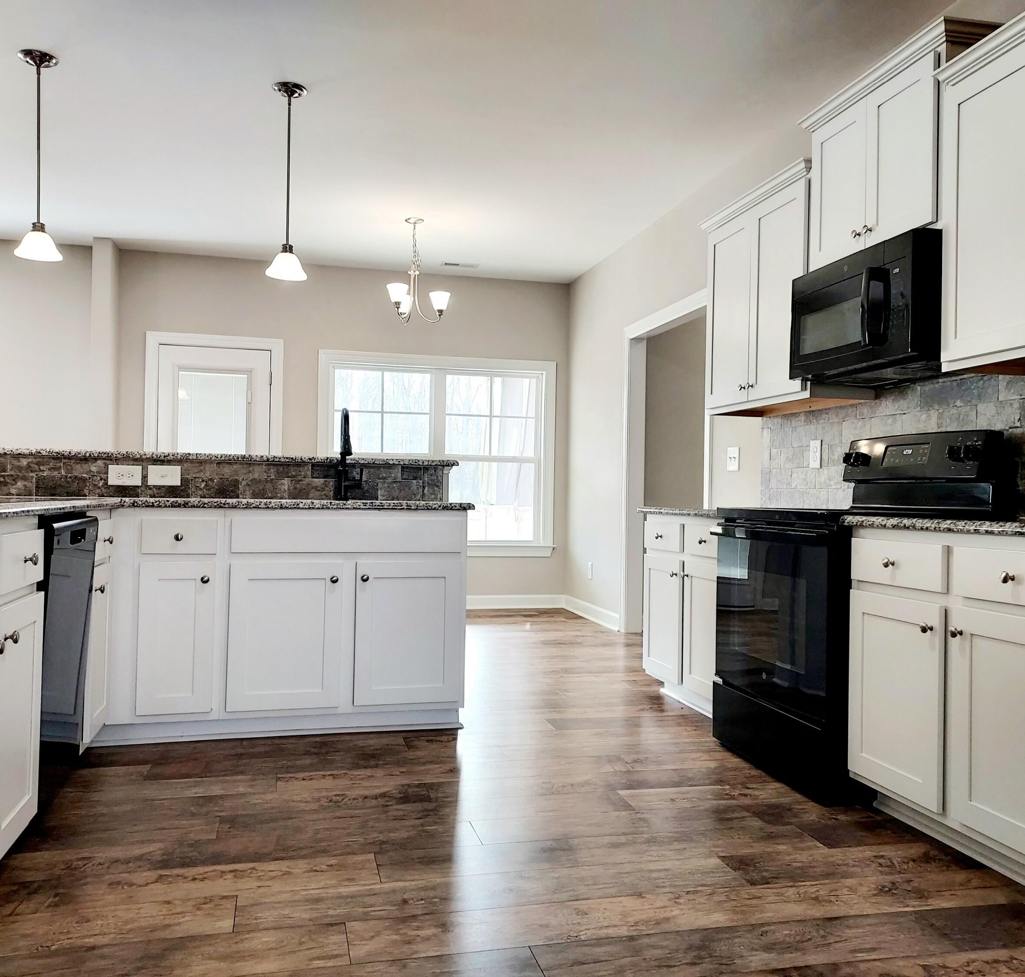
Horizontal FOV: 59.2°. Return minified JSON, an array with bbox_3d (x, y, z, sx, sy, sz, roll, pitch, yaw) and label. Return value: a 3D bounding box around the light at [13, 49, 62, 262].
[{"bbox_3d":[-1.985,-1.381,3.777,0.183,0.857,0.183,1,0,-14],"label":"light"}]

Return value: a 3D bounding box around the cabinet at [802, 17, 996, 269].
[{"bbox_3d":[1.438,-1.173,3.341,0.340,0.655,0.840,1,0,-14],"label":"cabinet"}]

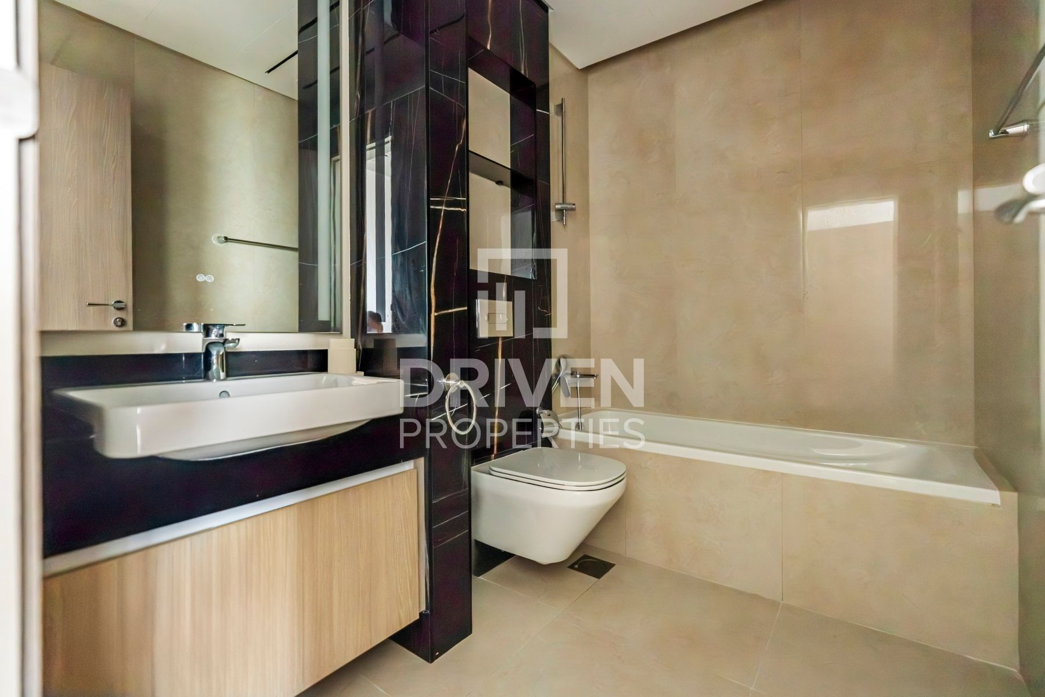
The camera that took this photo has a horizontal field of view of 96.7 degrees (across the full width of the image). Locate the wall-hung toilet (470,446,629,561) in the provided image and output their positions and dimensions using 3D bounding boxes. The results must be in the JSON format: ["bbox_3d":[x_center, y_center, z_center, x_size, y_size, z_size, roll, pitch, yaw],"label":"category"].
[{"bbox_3d":[0.120,0.588,1.781,0.535,0.310,0.370,1,1,36],"label":"wall-hung toilet"}]

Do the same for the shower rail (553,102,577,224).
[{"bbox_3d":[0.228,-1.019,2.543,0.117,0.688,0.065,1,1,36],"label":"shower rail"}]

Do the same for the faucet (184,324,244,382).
[{"bbox_3d":[-0.721,0.010,1.120,0.155,0.140,0.052,1,1,36],"label":"faucet"}]

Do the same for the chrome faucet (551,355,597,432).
[{"bbox_3d":[0.284,0.247,2.569,0.222,0.425,0.255,0,1,37],"label":"chrome faucet"}]

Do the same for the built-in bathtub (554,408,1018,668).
[{"bbox_3d":[0.918,0.651,2.139,1.758,0.513,0.747,0,1,37],"label":"built-in bathtub"}]

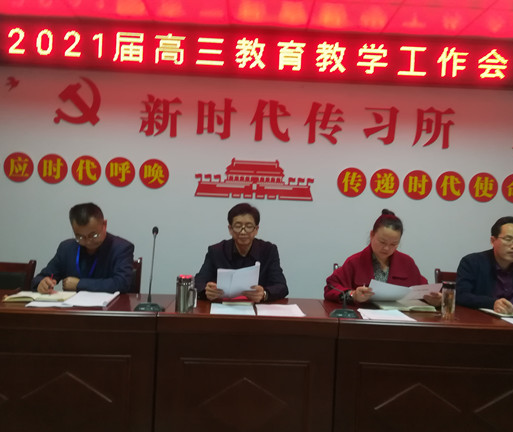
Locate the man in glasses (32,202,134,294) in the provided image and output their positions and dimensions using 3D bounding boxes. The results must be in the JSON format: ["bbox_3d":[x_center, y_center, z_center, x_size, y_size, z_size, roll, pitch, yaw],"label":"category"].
[{"bbox_3d":[-1.019,0.563,2.511,0.570,1.273,0.720,2,-2,11],"label":"man in glasses"}]

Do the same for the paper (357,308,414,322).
[{"bbox_3d":[0.638,0.490,2.164,0.225,0.006,0.295,2,-2,2],"label":"paper"}]

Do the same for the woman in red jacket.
[{"bbox_3d":[0.699,0.615,2.549,0.576,1.307,0.700,2,-2,-4],"label":"woman in red jacket"}]

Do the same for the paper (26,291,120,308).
[{"bbox_3d":[-0.909,0.420,2.173,0.400,0.025,0.330,3,-2,-9],"label":"paper"}]

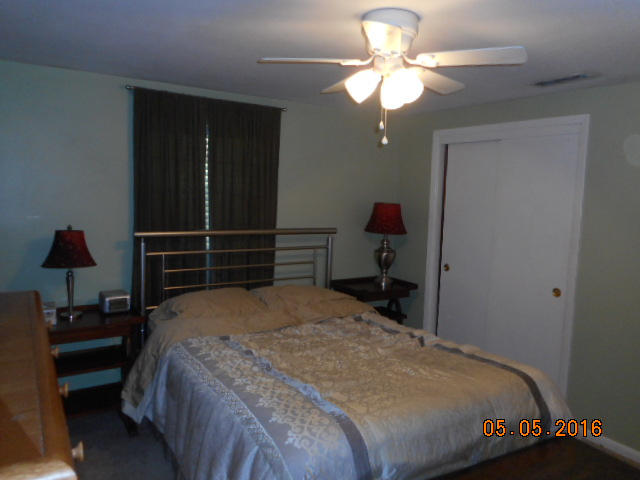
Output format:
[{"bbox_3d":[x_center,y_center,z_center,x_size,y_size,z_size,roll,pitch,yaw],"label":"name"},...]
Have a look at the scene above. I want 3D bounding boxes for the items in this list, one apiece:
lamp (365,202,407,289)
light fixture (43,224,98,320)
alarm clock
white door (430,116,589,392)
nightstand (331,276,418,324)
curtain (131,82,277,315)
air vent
[{"bbox_3d":[0.614,0.041,4.185,0.375,0.770,0.375,2,7,0],"label":"lamp"},{"bbox_3d":[-1.595,0.201,2.939,0.340,0.600,0.340,-2,8,-32],"label":"light fixture"},{"bbox_3d":[-1.413,0.424,3.191,0.165,0.115,0.140,-2,8,-32],"label":"alarm clock"},{"bbox_3d":[1.367,0.175,3.703,0.100,2.157,1.380,-2,8,-32],"label":"white door"},{"bbox_3d":[0.482,0.783,4.218,0.610,0.771,0.480,-2,8,-32],"label":"nightstand"},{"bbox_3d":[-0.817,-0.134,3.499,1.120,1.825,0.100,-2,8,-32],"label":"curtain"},{"bbox_3d":[1.500,-0.967,2.829,0.160,0.025,0.380,-2,8,-32],"label":"air vent"}]

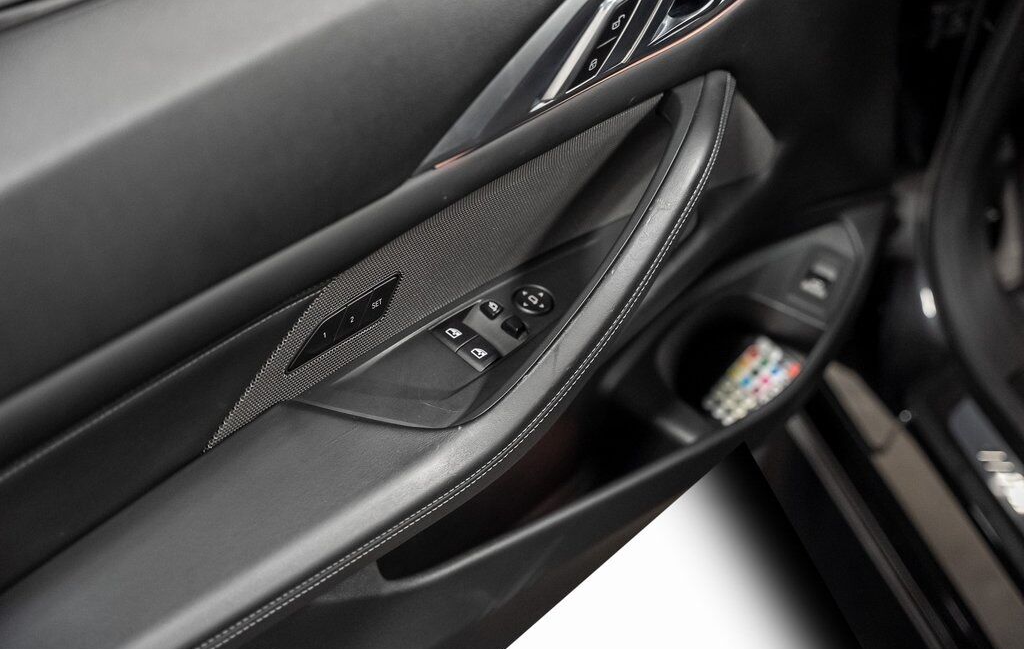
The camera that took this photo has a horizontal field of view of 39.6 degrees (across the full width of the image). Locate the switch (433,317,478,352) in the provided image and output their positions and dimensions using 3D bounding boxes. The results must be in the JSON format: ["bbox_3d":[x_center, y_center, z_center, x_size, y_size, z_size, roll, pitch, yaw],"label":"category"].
[{"bbox_3d":[-0.037,0.006,0.931,0.022,0.008,0.024,39,51,23],"label":"switch"}]

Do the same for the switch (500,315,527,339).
[{"bbox_3d":[0.002,0.002,0.942,0.013,0.007,0.013,39,51,23],"label":"switch"}]

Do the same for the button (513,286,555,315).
[{"bbox_3d":[0.015,-0.017,0.966,0.028,0.006,0.028,6,46,-7],"label":"button"}]

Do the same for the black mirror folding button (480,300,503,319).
[{"bbox_3d":[-0.013,-0.011,0.951,0.011,0.006,0.013,39,51,23],"label":"black mirror folding button"}]

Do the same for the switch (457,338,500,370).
[{"bbox_3d":[-0.020,0.019,0.923,0.022,0.008,0.024,39,51,23],"label":"switch"}]

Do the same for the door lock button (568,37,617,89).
[{"bbox_3d":[0.053,-0.171,0.936,0.006,0.023,0.042,33,48,29],"label":"door lock button"}]

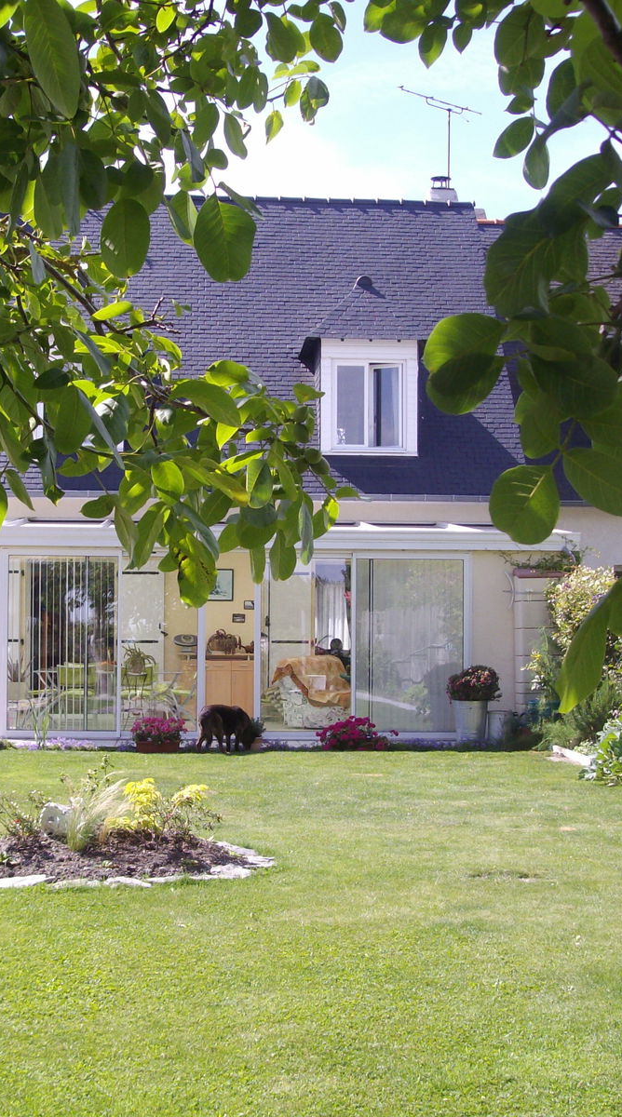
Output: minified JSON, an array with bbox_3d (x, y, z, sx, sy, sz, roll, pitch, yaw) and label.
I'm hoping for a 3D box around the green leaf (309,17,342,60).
[{"bbox_3d":[0.028,-0.924,2.750,0.058,0.094,0.030,-13,0,5],"label":"green leaf"}]

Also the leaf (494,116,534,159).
[{"bbox_3d":[0.314,-0.650,2.393,0.086,0.050,0.030,-43,6,16],"label":"leaf"}]

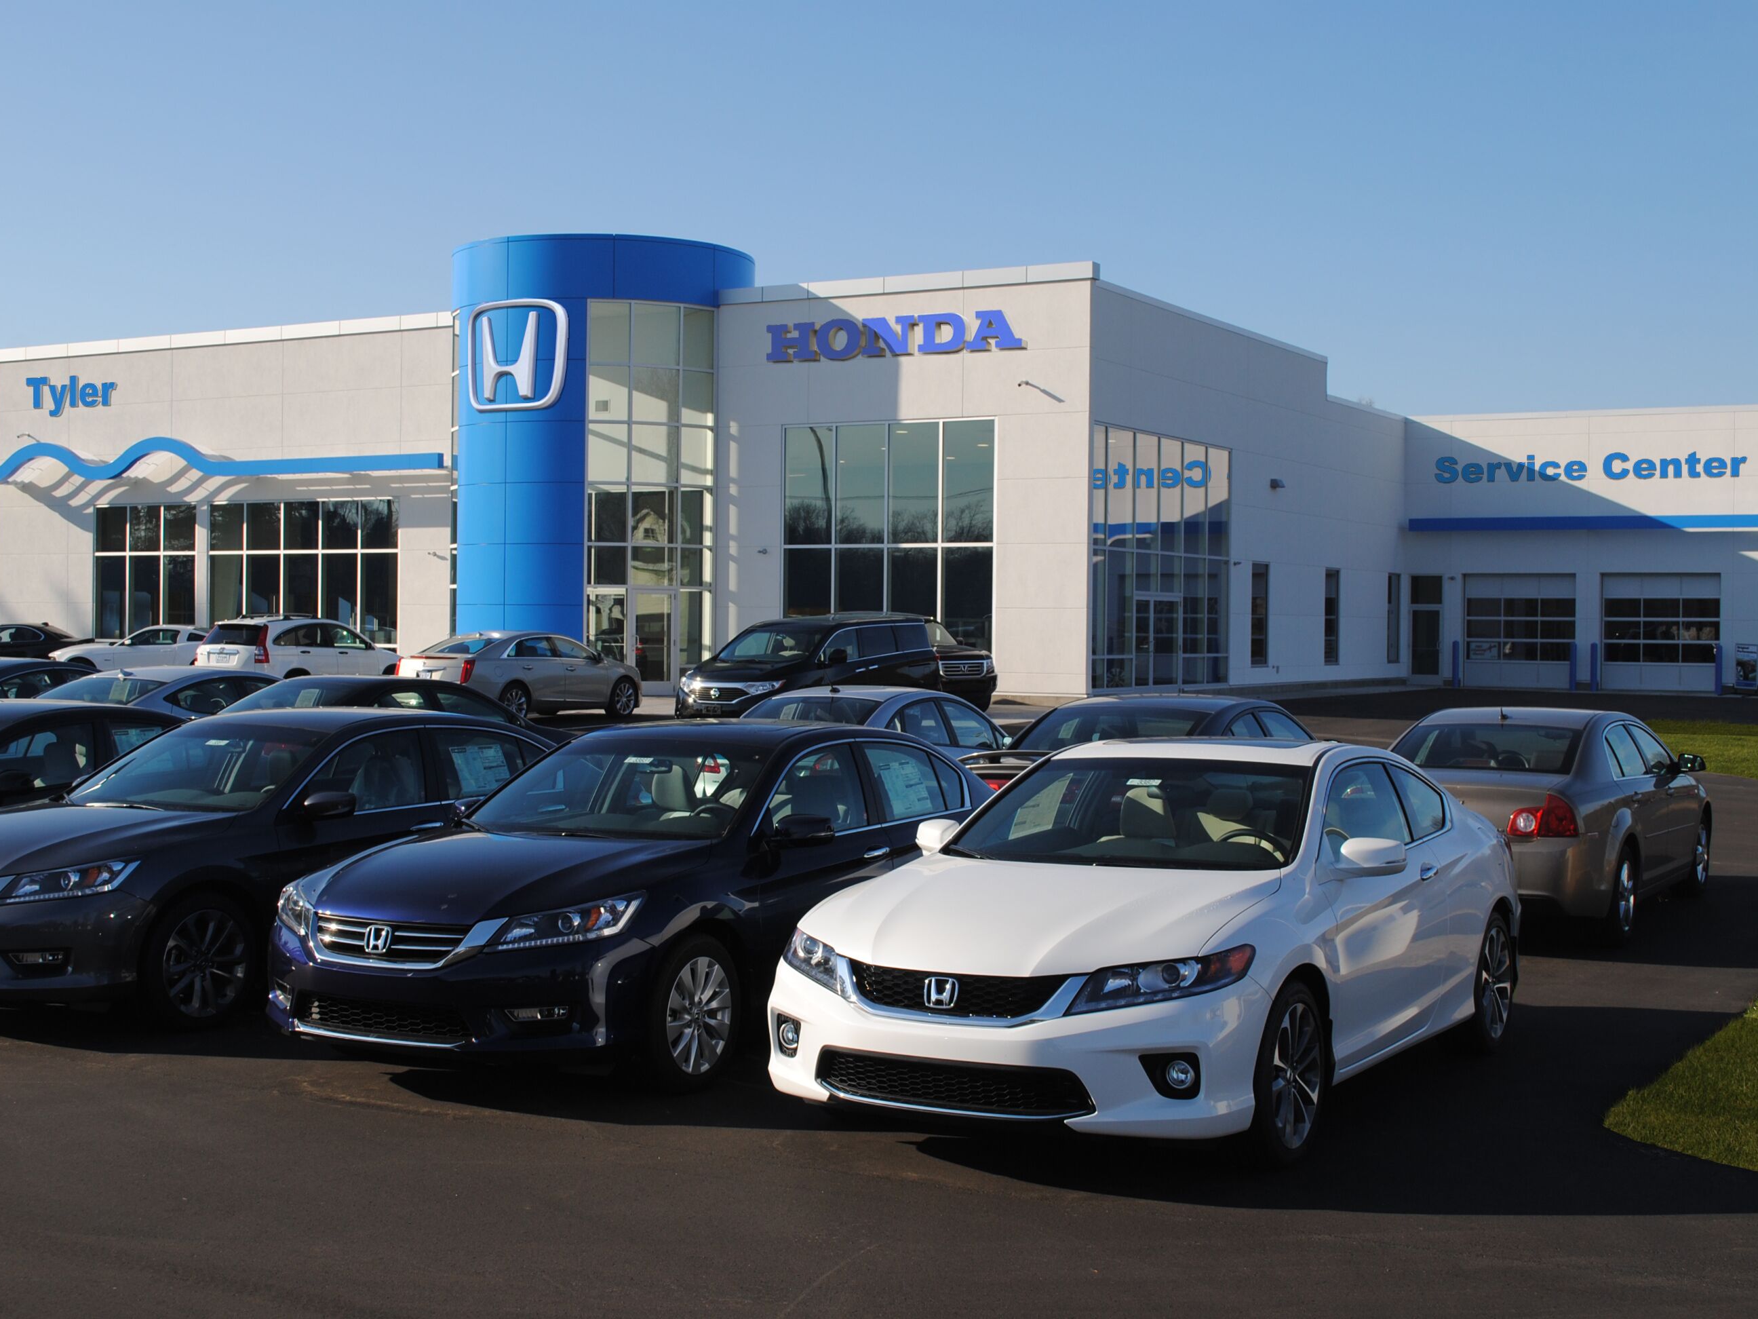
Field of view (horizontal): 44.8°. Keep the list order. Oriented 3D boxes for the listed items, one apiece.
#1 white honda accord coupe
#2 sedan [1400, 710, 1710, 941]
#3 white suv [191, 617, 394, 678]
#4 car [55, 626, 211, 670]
[{"bbox_3d":[1.407,1.072,9.129,1.849,1.435,4.806,1,1,30],"label":"white honda accord coupe"},{"bbox_3d":[4.630,1.073,15.000,1.786,1.451,4.872,1,1,30],"label":"sedan"},{"bbox_3d":[-11.212,0.019,42.102,1.820,1.680,4.550,1,1,29],"label":"white suv"},{"bbox_3d":[-17.056,-0.086,50.228,4.778,1.400,1.877,0,1,-11],"label":"car"}]

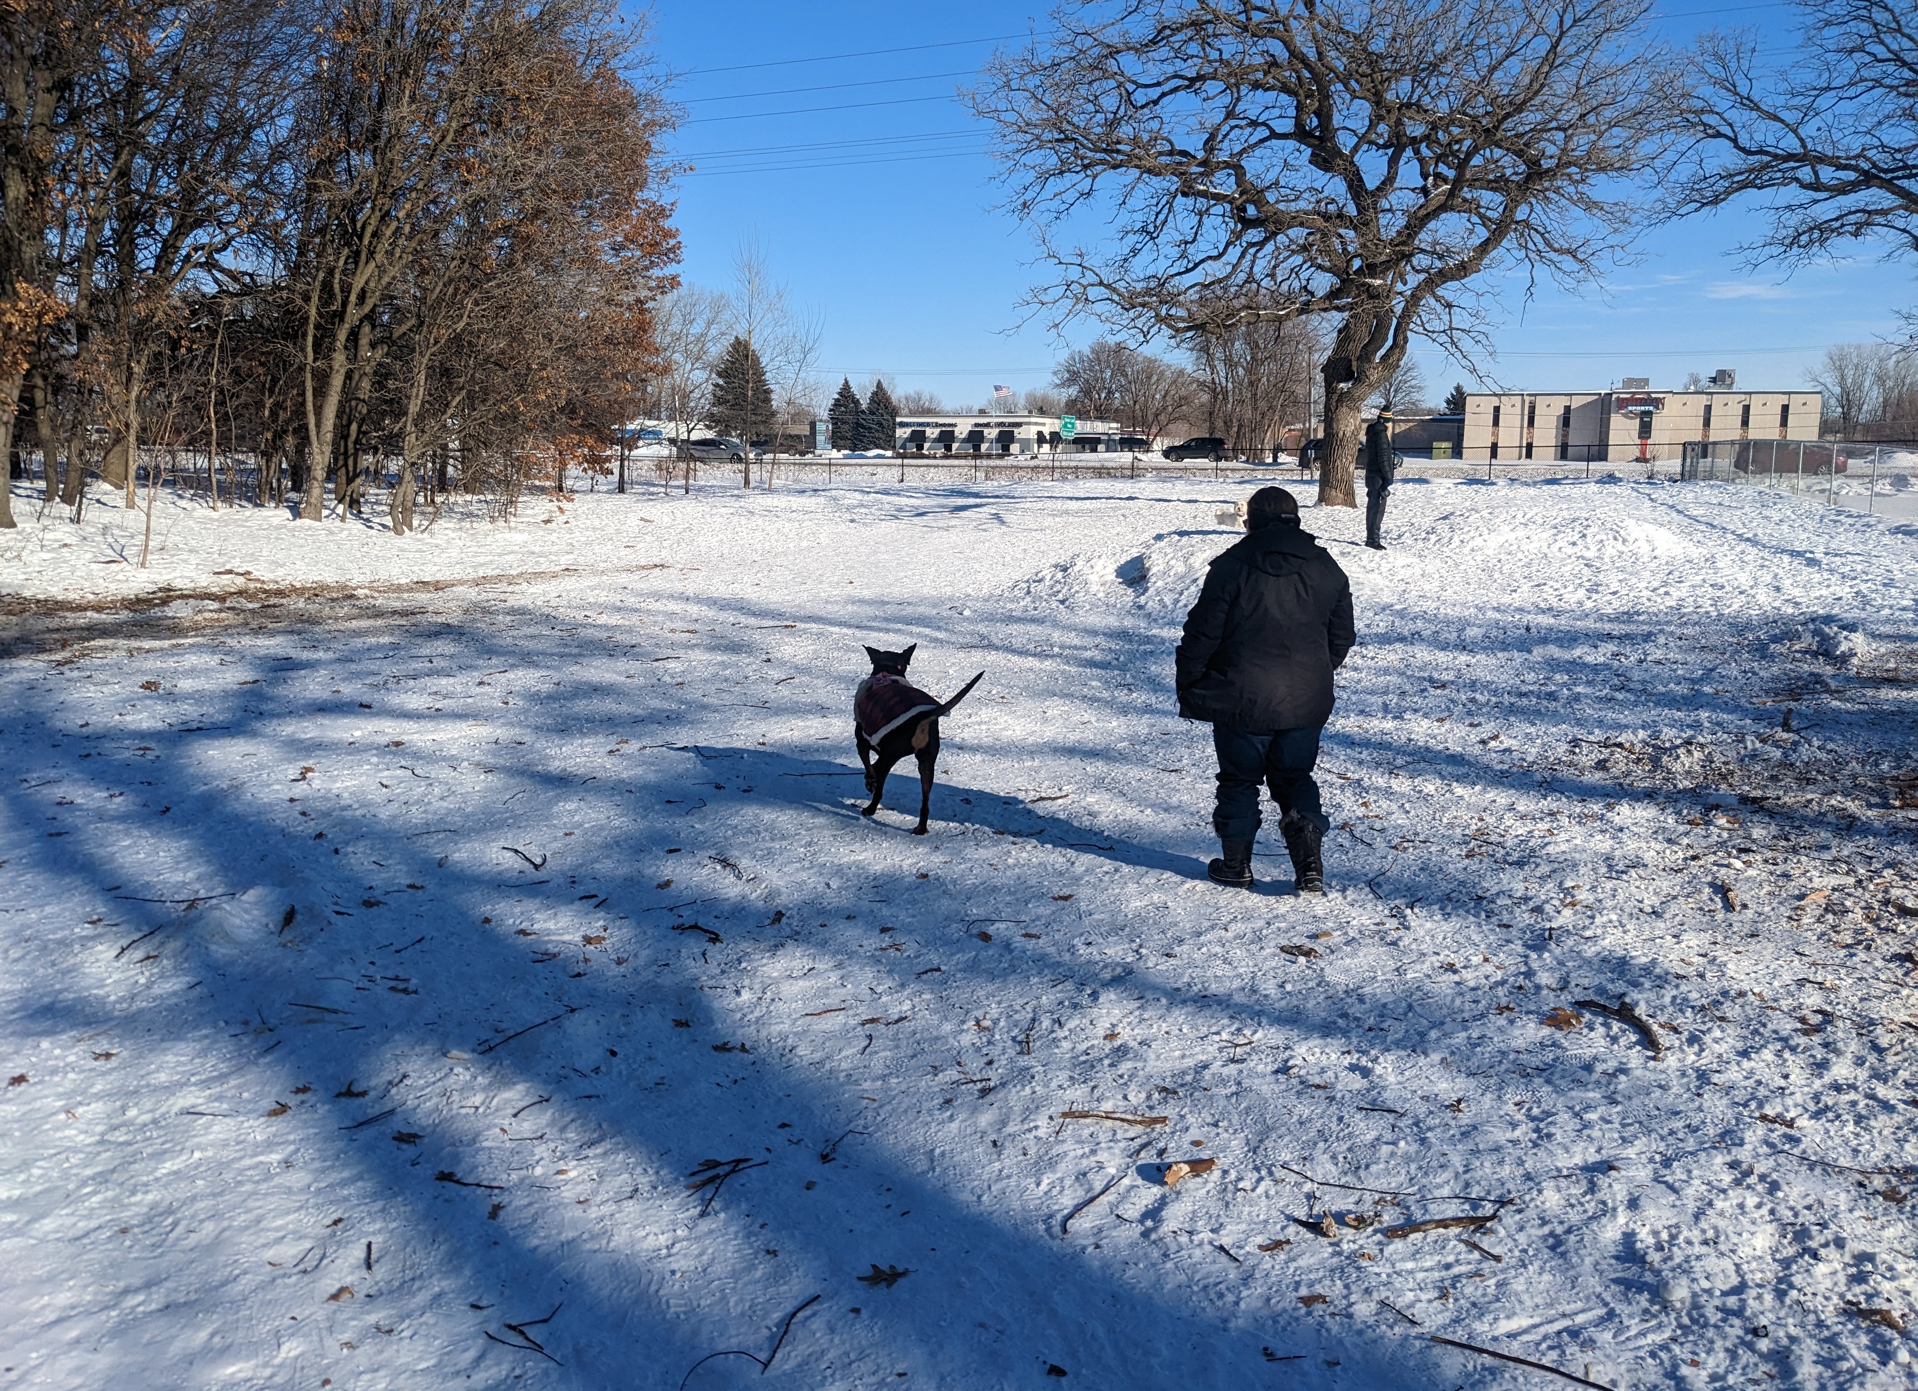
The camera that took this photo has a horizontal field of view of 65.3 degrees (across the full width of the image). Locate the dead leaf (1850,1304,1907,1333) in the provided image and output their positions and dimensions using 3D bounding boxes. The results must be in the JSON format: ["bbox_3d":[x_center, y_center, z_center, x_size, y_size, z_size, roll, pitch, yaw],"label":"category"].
[{"bbox_3d":[1.796,1.213,2.921,0.105,0.025,0.060,0,10,0],"label":"dead leaf"}]

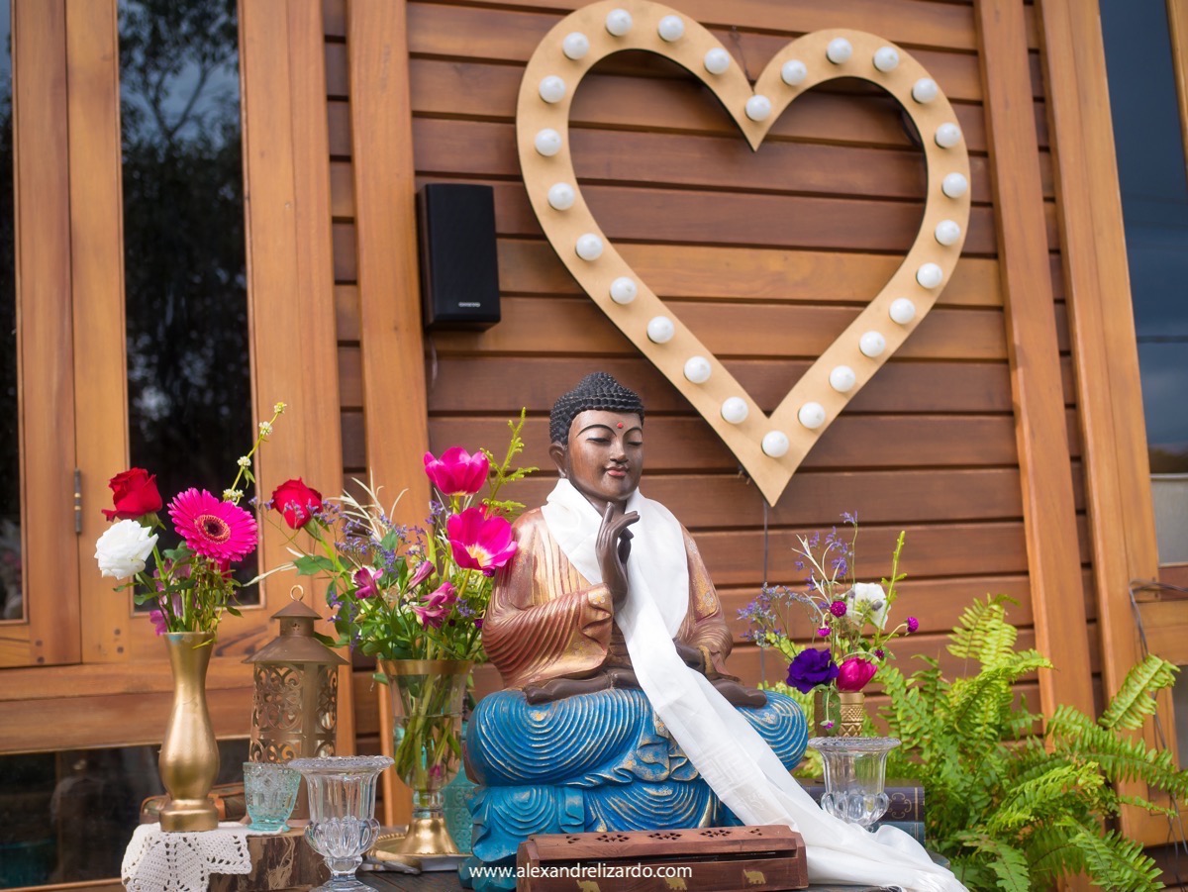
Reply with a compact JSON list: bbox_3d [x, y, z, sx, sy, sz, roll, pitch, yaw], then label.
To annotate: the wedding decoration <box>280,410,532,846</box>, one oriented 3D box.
[{"bbox_3d":[-0.239,0.234,2.187,0.333,0.560,0.267,-1,-8,-6],"label":"wedding decoration"}]

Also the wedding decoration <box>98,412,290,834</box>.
[{"bbox_3d":[-0.493,0.205,2.105,0.229,0.524,0.194,-1,-8,-9],"label":"wedding decoration"}]

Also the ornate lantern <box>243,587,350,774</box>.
[{"bbox_3d":[-0.379,0.327,2.190,0.126,0.289,0.126,1,-8,-6],"label":"ornate lantern"}]

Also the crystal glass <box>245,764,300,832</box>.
[{"bbox_3d":[-0.386,0.420,2.060,0.068,0.078,0.068,-1,-8,-6],"label":"crystal glass"}]

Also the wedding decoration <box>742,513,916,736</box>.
[{"bbox_3d":[0.311,0.254,2.240,0.227,0.334,0.182,-2,-8,0],"label":"wedding decoration"}]

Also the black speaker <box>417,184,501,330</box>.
[{"bbox_3d":[-0.225,-0.305,2.814,0.108,0.229,0.075,0,-9,-24],"label":"black speaker"}]

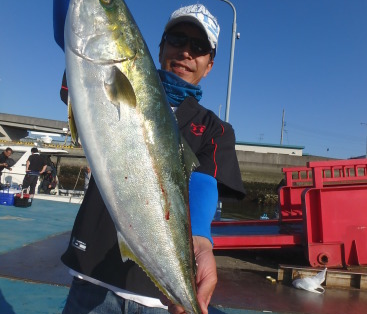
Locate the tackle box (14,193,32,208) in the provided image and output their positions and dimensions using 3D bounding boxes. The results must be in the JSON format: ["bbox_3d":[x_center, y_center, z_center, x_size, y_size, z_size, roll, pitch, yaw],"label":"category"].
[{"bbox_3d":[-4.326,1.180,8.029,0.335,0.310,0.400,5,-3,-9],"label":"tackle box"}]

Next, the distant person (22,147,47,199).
[{"bbox_3d":[-4.952,0.528,9.867,0.570,1.690,0.380,8,-4,-42],"label":"distant person"}]

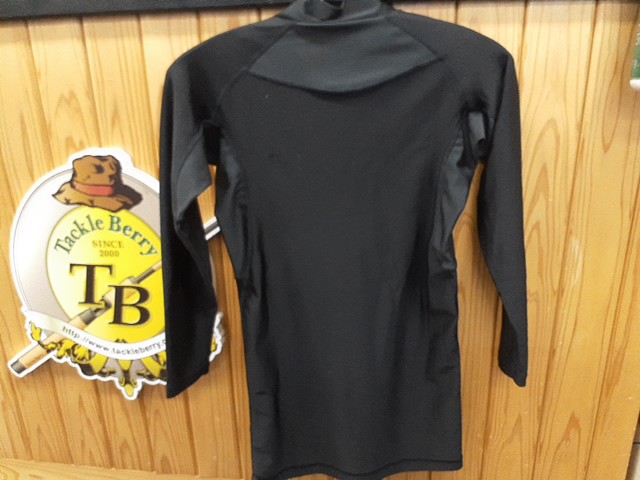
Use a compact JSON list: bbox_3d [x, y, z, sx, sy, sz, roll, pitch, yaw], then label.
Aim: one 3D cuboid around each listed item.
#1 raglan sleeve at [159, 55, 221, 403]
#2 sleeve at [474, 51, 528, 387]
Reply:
[{"bbox_3d":[-0.190,-0.003,0.755,0.080,0.515,0.090,6,19,9],"label":"raglan sleeve"},{"bbox_3d":[0.265,-0.018,0.730,0.070,0.495,0.090,-3,17,9],"label":"sleeve"}]

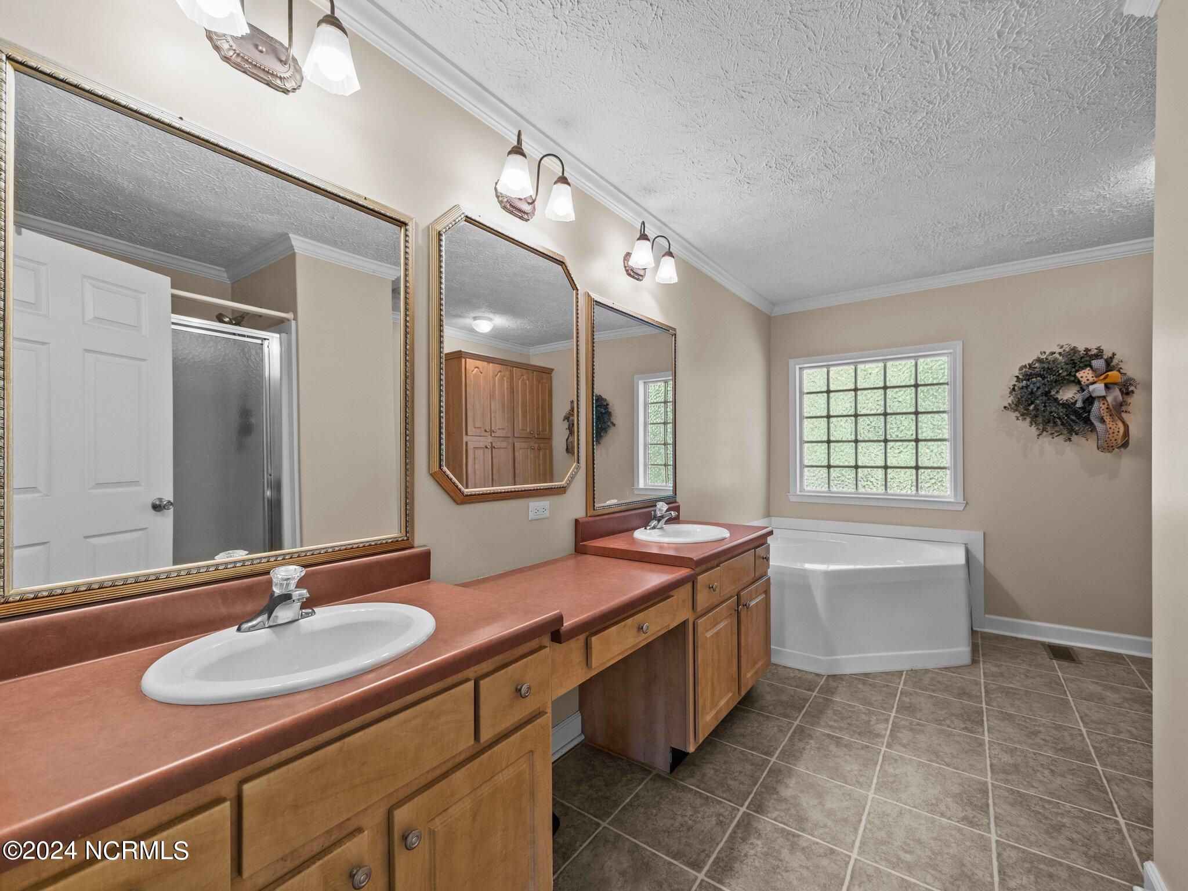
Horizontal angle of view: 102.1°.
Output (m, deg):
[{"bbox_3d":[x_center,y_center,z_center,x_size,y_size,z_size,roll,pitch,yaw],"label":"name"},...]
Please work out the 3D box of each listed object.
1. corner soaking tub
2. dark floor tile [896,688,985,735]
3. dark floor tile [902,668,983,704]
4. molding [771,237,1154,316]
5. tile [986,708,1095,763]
[{"bbox_3d":[1.643,0.969,3.183,1.350,0.570,1.390,-1,-1,38],"label":"corner soaking tub"},{"bbox_3d":[1.622,1.246,2.253,0.330,0.010,0.323,0,0,36],"label":"dark floor tile"},{"bbox_3d":[1.820,1.248,2.510,0.330,0.010,0.323,0,0,36],"label":"dark floor tile"},{"bbox_3d":[2.451,-1.159,3.421,2.365,0.068,0.065,-1,-1,38],"label":"molding"},{"bbox_3d":[1.899,1.245,2.065,0.330,0.010,0.323,0,0,36],"label":"tile"}]

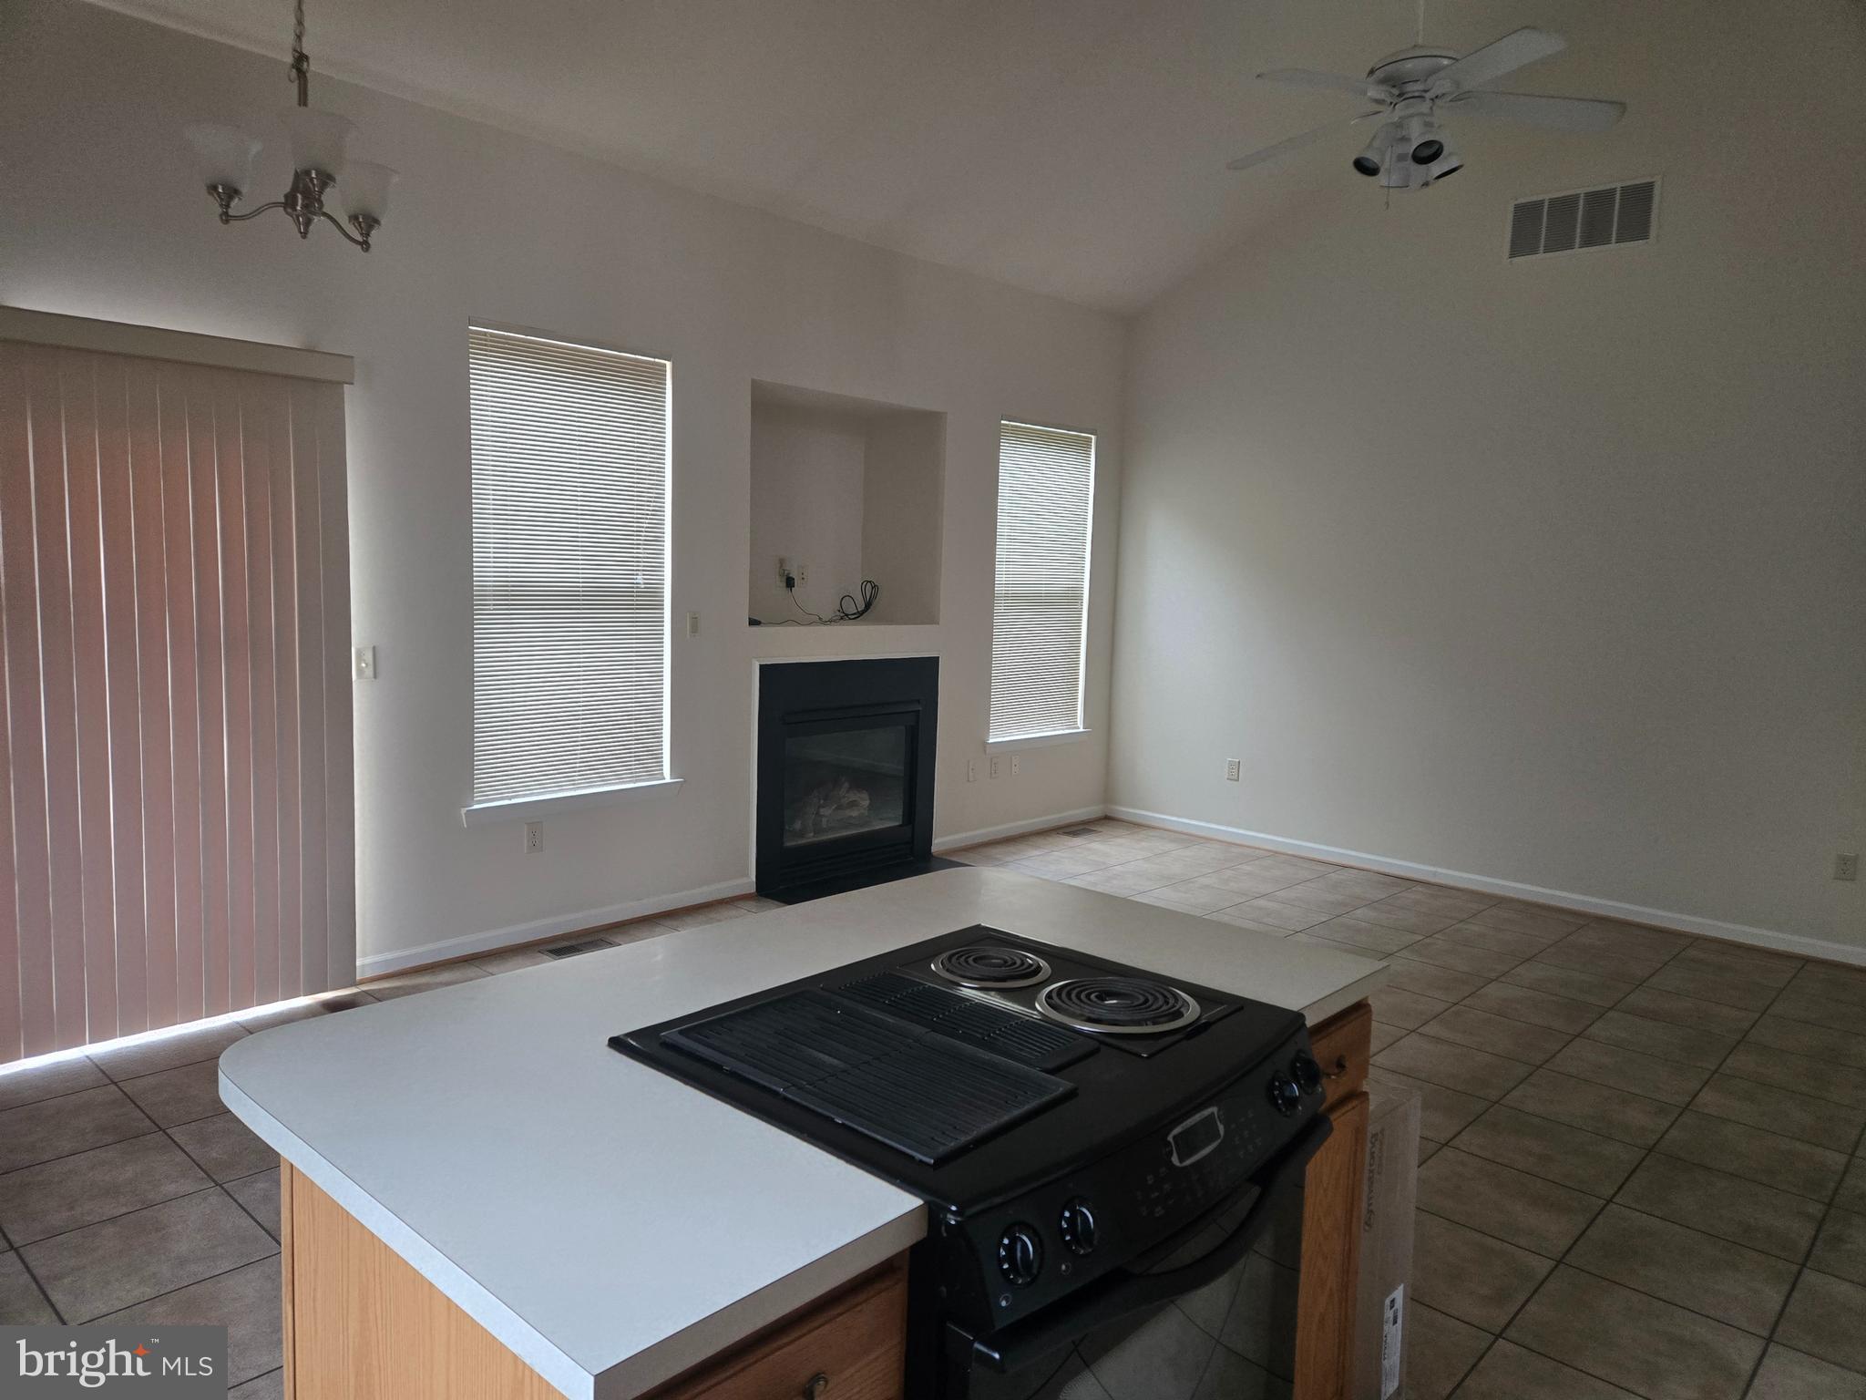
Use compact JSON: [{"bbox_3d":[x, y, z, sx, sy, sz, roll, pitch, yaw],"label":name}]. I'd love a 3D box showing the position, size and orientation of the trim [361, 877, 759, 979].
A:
[{"bbox_3d":[-1.478,0.933,5.210,0.020,0.072,1.847,7,8,43],"label":"trim"}]

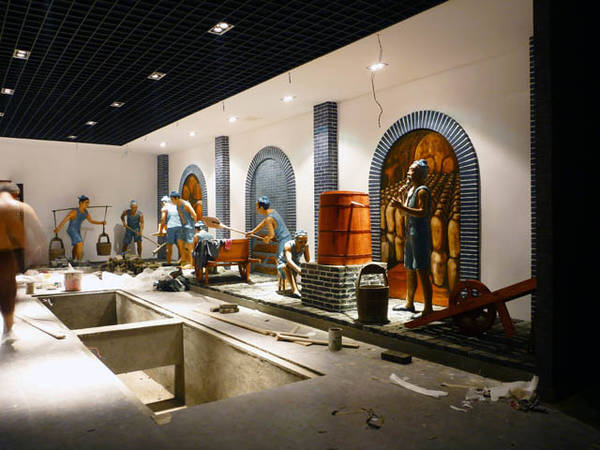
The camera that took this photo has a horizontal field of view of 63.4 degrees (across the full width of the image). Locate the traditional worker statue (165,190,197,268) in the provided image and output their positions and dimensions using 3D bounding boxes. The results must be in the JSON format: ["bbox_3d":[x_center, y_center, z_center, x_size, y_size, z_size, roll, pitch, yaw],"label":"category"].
[{"bbox_3d":[-2.605,0.105,10.851,0.550,1.700,0.550,0,0,-30],"label":"traditional worker statue"}]

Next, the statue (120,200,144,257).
[{"bbox_3d":[-4.452,0.143,12.901,0.600,1.600,0.500,0,0,-31],"label":"statue"}]

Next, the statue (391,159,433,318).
[{"bbox_3d":[1.257,0.117,5.471,0.500,1.740,0.480,0,0,-10],"label":"statue"}]

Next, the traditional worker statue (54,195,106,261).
[{"bbox_3d":[-5.337,0.109,11.801,1.100,1.680,0.600,0,0,6],"label":"traditional worker statue"}]

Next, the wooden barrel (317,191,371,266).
[{"bbox_3d":[0.561,0.039,5.980,0.670,0.860,0.670,0,0,0],"label":"wooden barrel"}]

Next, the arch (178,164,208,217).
[{"bbox_3d":[-2.677,-0.263,12.098,0.120,2.420,1.786,0,0,-36],"label":"arch"}]

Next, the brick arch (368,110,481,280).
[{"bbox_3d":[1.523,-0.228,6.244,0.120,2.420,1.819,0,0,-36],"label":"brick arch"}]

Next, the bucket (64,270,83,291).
[{"bbox_3d":[-3.906,0.962,8.376,0.295,0.315,0.295,0,0,0],"label":"bucket"}]

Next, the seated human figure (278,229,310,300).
[{"bbox_3d":[-0.078,0.529,6.873,0.450,0.900,0.580,0,0,-31],"label":"seated human figure"}]

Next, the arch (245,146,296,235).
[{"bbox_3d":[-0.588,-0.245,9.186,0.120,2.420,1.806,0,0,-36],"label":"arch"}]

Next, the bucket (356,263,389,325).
[{"bbox_3d":[0.760,0.700,5.024,0.310,0.580,0.310,0,0,11],"label":"bucket"}]

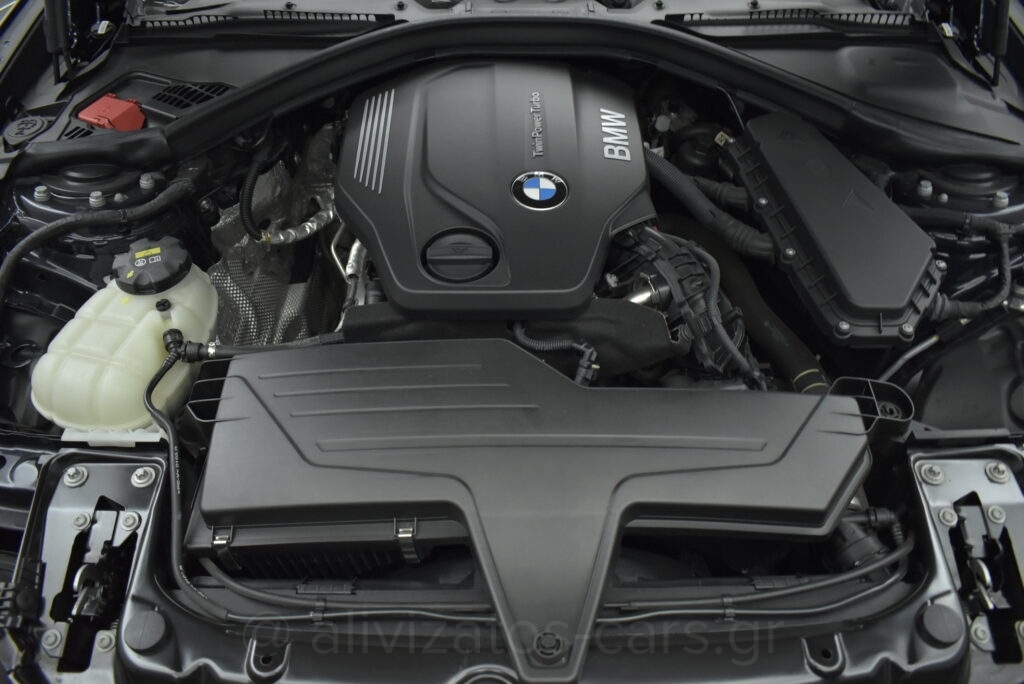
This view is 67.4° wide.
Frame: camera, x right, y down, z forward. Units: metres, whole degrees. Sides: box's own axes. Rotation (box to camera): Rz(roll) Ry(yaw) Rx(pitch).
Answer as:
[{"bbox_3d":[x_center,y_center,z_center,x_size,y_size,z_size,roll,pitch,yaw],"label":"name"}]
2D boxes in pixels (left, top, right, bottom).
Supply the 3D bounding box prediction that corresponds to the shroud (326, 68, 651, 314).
[{"bbox_3d":[-0.013,-0.193,0.996,0.405,0.100,0.425,0,53,0],"label":"shroud"}]

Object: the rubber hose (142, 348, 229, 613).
[{"bbox_3d":[-0.320,0.136,0.748,0.055,0.042,0.255,-16,71,-14],"label":"rubber hose"}]

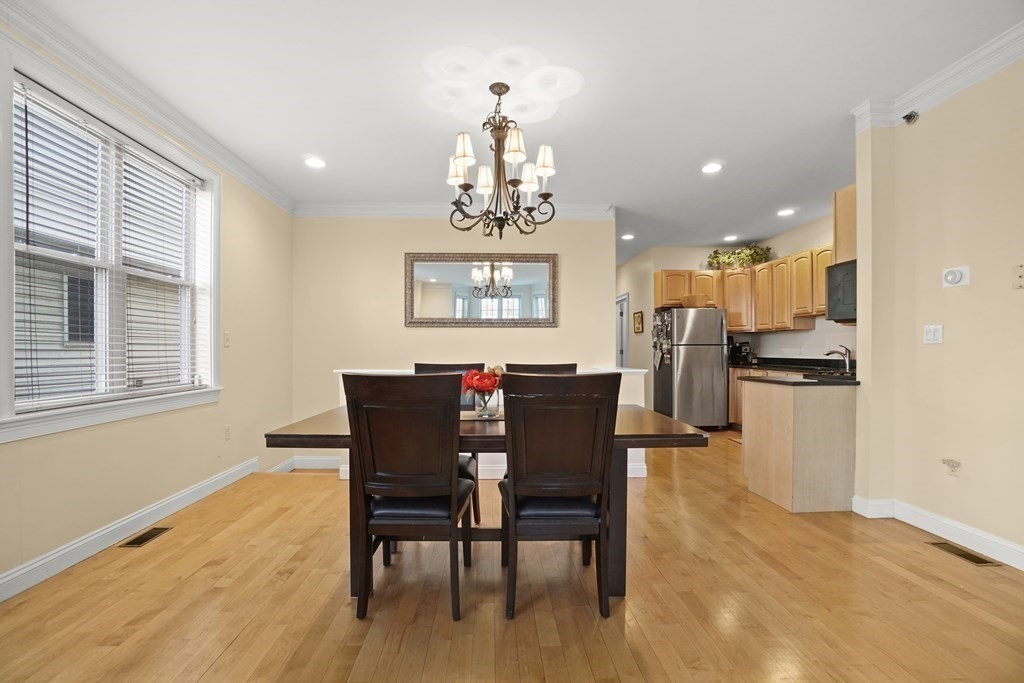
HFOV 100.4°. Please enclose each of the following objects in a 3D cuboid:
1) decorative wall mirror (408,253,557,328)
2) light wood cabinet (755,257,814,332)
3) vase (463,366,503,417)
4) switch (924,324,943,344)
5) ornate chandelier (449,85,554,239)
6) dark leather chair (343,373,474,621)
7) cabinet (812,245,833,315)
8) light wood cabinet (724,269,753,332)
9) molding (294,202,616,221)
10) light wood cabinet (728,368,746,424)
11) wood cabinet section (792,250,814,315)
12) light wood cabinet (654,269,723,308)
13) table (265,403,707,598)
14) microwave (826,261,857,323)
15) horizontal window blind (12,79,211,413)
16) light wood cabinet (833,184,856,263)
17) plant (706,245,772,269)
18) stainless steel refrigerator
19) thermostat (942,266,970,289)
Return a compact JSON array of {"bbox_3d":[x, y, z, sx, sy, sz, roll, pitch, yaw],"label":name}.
[{"bbox_3d":[-0.347,-0.584,4.850,1.745,0.850,0.040,0,-1,-3],"label":"decorative wall mirror"},{"bbox_3d":[3.685,-0.604,5.788,0.320,0.920,0.760,0,-1,-3],"label":"light wood cabinet"},{"bbox_3d":[-0.185,0.280,2.429,0.220,0.290,0.200,0,-1,-3],"label":"vase"},{"bbox_3d":[2.585,-0.045,2.620,0.012,0.116,0.116,0,-1,-3],"label":"switch"},{"bbox_3d":[-0.068,-1.093,2.645,0.670,0.925,0.670,0,-1,-3],"label":"ornate chandelier"},{"bbox_3d":[-0.440,0.660,1.995,0.490,1.030,0.590,0,-1,0],"label":"dark leather chair"},{"bbox_3d":[3.651,-0.690,4.799,0.320,0.760,0.310,0,-1,-3],"label":"cabinet"},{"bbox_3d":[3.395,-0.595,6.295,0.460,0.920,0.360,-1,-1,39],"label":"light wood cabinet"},{"bbox_3d":[-0.621,-1.470,4.877,3.700,0.130,0.100,0,-1,-3],"label":"molding"},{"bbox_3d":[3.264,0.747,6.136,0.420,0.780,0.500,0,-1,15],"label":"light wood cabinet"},{"bbox_3d":[3.778,-0.708,5.333,0.320,0.775,0.380,0,-1,-2],"label":"wood cabinet section"},{"bbox_3d":[2.690,-0.780,6.540,0.915,0.550,0.320,0,-1,-3],"label":"light wood cabinet"},{"bbox_3d":[-0.110,0.799,2.350,1.950,0.763,0.950,0,-1,-2],"label":"table"},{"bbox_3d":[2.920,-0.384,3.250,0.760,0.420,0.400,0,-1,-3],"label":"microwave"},{"bbox_3d":[-2.387,-0.439,2.675,0.130,1.630,1.470,0,-1,-3],"label":"horizontal window blind"},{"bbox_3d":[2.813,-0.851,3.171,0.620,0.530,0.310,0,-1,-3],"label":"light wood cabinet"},{"bbox_3d":[3.381,-1.229,6.355,0.840,0.380,0.400,-1,-1,37],"label":"plant"},{"bbox_3d":[2.555,0.394,6.181,0.765,1.685,0.730,0,-1,-3],"label":"stainless steel refrigerator"},{"bbox_3d":[2.589,-0.379,2.502,0.035,0.110,0.140,0,-1,-3],"label":"thermostat"}]

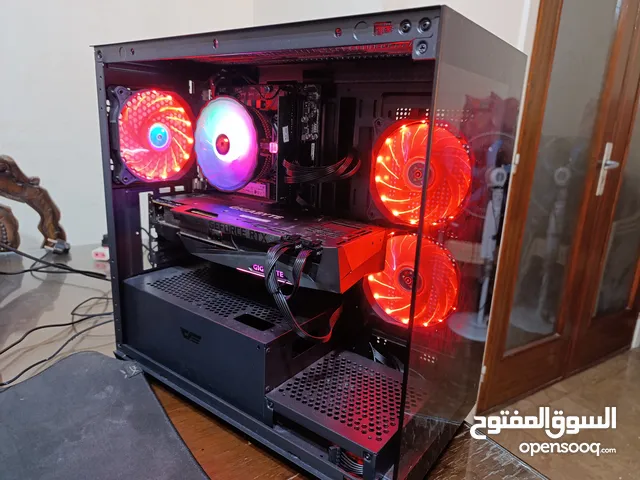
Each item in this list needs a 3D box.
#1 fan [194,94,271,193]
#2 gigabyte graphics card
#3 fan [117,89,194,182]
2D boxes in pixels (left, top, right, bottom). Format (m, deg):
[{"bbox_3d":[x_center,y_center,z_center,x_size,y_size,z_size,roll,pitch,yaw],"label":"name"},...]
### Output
[{"bbox_3d":[-0.104,-0.128,0.574,0.119,0.119,0.063,13,19,34],"label":"fan"},{"bbox_3d":[-0.082,-0.008,0.542,0.326,0.053,0.118,13,19,34],"label":"gigabyte graphics card"},{"bbox_3d":[-0.224,-0.141,0.576,0.026,0.120,0.120,13,19,34],"label":"fan"}]

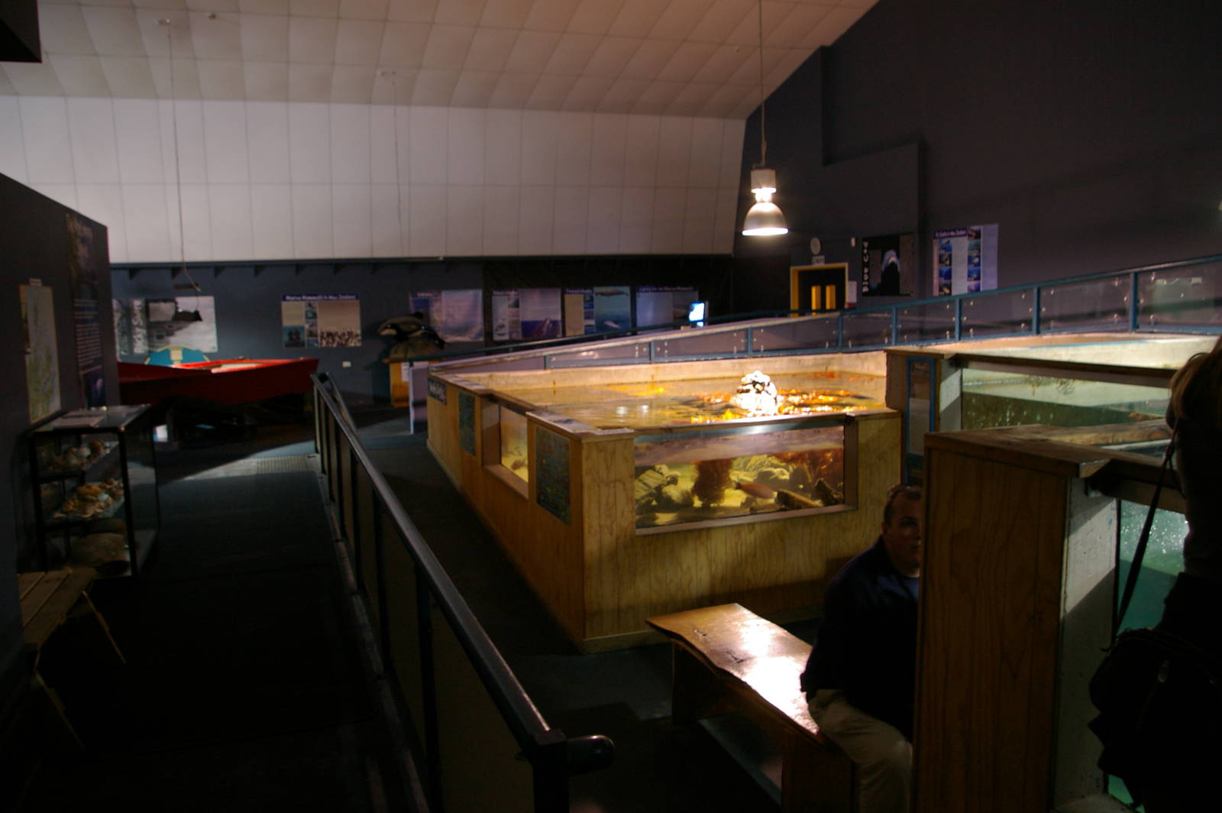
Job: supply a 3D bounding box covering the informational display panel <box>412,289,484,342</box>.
[{"bbox_3d":[-2.734,-1.503,15.336,1.190,0.850,0.030,-4,7,-20],"label":"informational display panel"}]

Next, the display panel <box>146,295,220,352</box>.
[{"bbox_3d":[-6.590,-1.224,13.976,1.080,0.860,0.030,-4,7,-20],"label":"display panel"}]

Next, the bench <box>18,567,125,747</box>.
[{"bbox_3d":[-2.340,1.038,3.776,0.460,0.450,1.040,-4,7,-20],"label":"bench"}]

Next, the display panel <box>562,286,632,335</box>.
[{"bbox_3d":[-0.221,-1.676,16.202,1.200,0.850,0.030,-4,7,-19],"label":"display panel"}]

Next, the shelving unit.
[{"bbox_3d":[-3.374,0.527,5.994,0.488,0.909,1.480,-4,7,-21],"label":"shelving unit"}]

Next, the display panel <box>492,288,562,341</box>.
[{"bbox_3d":[-1.439,-1.591,15.778,1.200,0.850,0.030,-4,7,-19],"label":"display panel"}]

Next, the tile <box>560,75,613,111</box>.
[{"bbox_3d":[-0.407,-4.962,14.470,0.626,0.030,1.150,-4,-7,-19],"label":"tile"}]

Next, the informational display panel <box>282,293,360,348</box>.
[{"bbox_3d":[-4.628,-1.365,14.625,1.180,0.840,0.030,-4,7,-20],"label":"informational display panel"}]

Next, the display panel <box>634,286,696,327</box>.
[{"bbox_3d":[1.054,-1.764,16.646,1.200,0.850,0.030,-4,7,-19],"label":"display panel"}]

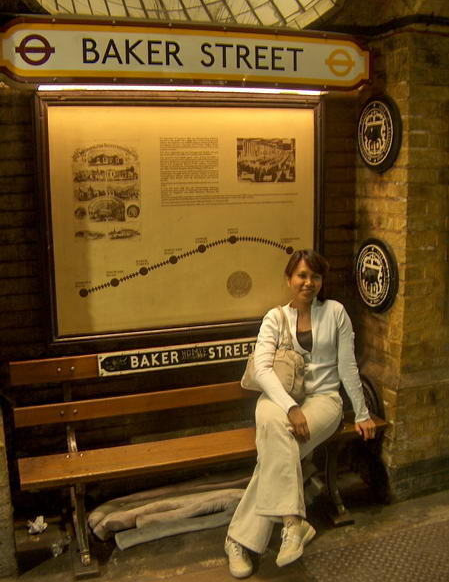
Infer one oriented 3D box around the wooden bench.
[{"bbox_3d":[-0.065,0.681,2.898,1.660,0.838,0.396,-4,10,-17],"label":"wooden bench"}]

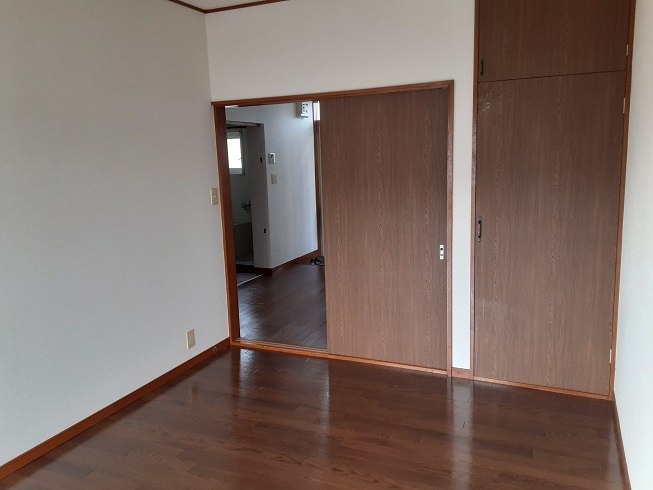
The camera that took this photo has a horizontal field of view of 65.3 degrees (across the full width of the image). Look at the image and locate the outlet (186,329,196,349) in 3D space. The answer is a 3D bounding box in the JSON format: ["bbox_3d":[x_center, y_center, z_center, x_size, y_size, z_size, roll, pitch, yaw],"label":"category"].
[{"bbox_3d":[-0.939,0.655,3.537,0.011,0.120,0.072,2,11,25],"label":"outlet"}]

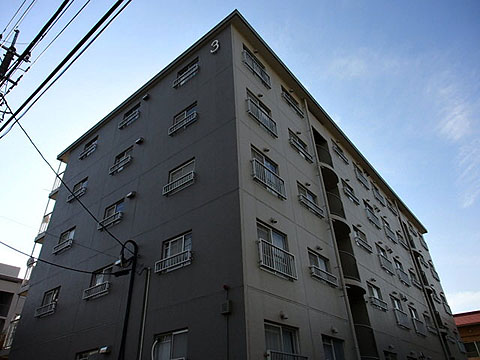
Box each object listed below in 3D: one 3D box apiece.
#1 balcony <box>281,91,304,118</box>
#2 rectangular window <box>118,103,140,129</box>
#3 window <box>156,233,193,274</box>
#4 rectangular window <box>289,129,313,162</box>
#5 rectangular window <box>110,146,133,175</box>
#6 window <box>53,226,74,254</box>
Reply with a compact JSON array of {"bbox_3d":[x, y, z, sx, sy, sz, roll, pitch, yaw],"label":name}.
[{"bbox_3d":[2.544,-3.452,16.285,0.151,0.361,1.853,-26,-40,30],"label":"balcony"},{"bbox_3d":[-5.346,-3.209,17.098,1.530,1.040,0.260,-26,-40,31],"label":"rectangular window"},{"bbox_3d":[-1.977,2.167,10.562,1.520,1.010,0.260,-26,-40,31],"label":"window"},{"bbox_3d":[2.539,-1.510,14.975,0.260,1.080,1.780,-26,-40,31],"label":"rectangular window"},{"bbox_3d":[-5.099,-0.851,15.091,1.420,1.020,0.200,-26,-41,30],"label":"rectangular window"},{"bbox_3d":[-7.809,2.735,15.440,1.431,0.999,0.176,-26,-41,30],"label":"window"}]

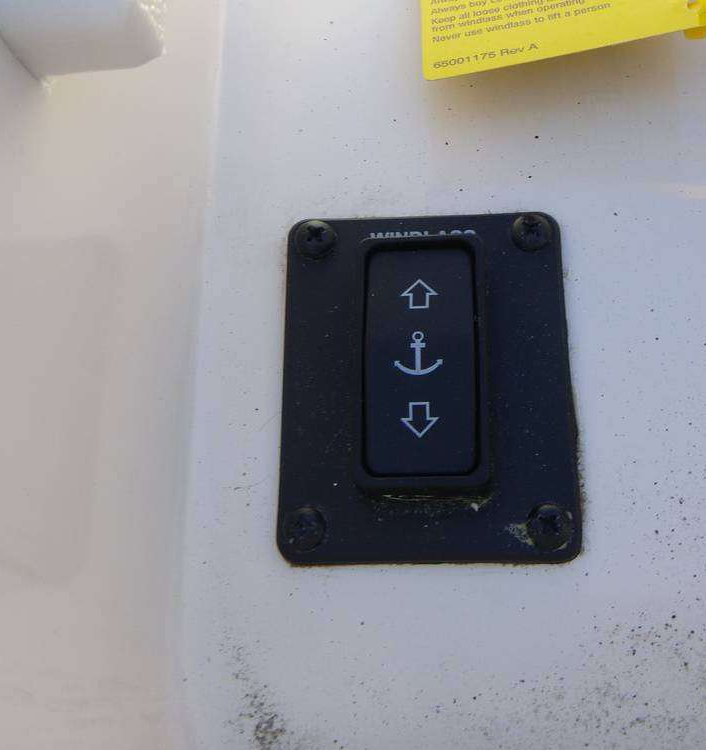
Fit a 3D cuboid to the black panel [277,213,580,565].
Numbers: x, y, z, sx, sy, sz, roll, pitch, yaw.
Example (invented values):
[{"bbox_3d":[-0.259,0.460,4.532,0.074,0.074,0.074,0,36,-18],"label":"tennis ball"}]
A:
[{"bbox_3d":[0.014,0.000,0.171,0.056,0.012,0.071,-1,71,5],"label":"black panel"}]

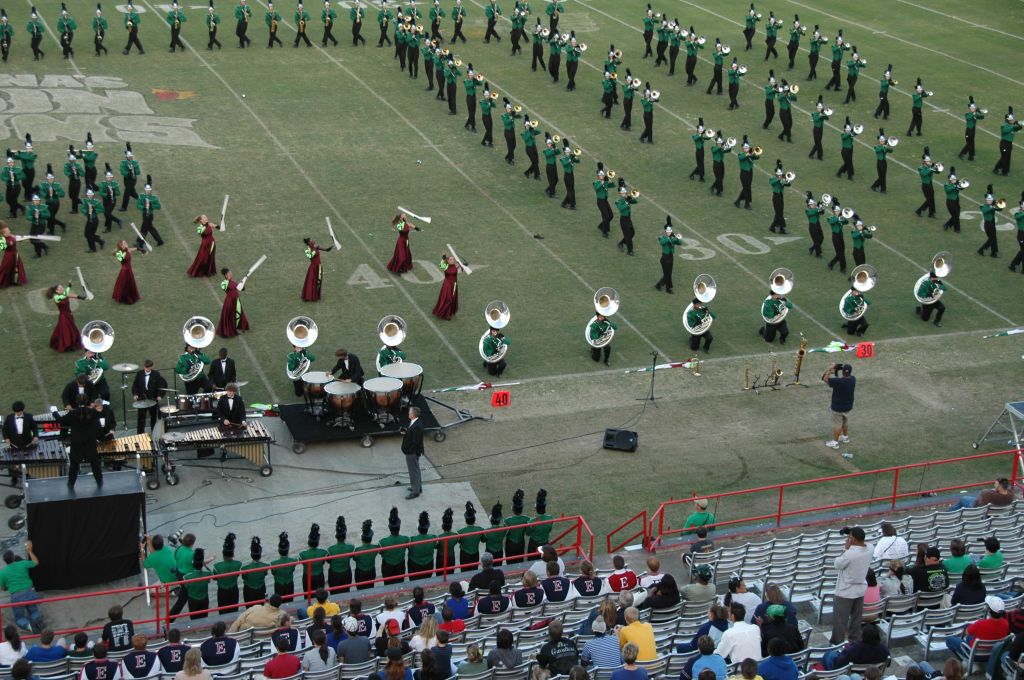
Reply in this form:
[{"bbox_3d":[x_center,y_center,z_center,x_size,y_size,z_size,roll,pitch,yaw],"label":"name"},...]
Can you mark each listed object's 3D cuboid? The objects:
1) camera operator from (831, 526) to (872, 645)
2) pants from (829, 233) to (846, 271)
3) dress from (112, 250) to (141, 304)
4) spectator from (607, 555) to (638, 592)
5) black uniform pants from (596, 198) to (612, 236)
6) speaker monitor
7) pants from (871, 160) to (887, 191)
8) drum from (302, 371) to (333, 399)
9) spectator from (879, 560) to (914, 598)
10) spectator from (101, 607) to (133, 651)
[{"bbox_3d":[4.562,3.320,25.245,0.560,1.770,0.450,-12,25,-31],"label":"camera operator"},{"bbox_3d":[8.584,-2.310,49.134,0.580,1.021,0.370,20,27,39],"label":"pants"},{"bbox_3d":[-9.306,-1.589,45.153,0.611,1.318,0.659,13,23,26],"label":"dress"},{"bbox_3d":[1.494,3.711,28.119,0.540,1.273,0.750,-8,23,-23],"label":"spectator"},{"bbox_3d":[2.569,-3.416,51.540,0.500,1.020,0.380,13,24,27],"label":"black uniform pants"},{"bbox_3d":[2.261,2.009,38.559,0.700,0.420,0.440,6,21,11],"label":"speaker monitor"},{"bbox_3d":[10.966,-4.888,55.736,0.500,0.985,0.360,20,27,39],"label":"pants"},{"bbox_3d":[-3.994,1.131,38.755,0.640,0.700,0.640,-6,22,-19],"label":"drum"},{"bbox_3d":[5.253,3.621,26.792,0.500,1.260,0.760,-10,24,-29],"label":"spectator"},{"bbox_3d":[-5.699,4.343,26.974,0.500,1.351,0.750,-8,23,-23],"label":"spectator"}]

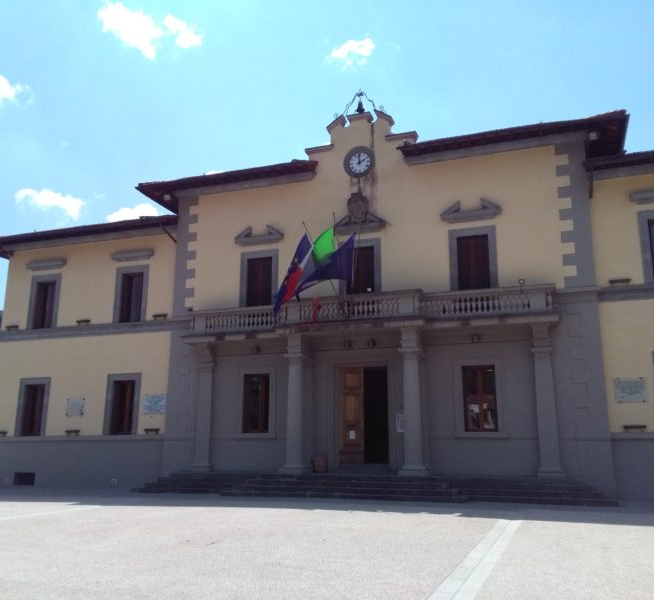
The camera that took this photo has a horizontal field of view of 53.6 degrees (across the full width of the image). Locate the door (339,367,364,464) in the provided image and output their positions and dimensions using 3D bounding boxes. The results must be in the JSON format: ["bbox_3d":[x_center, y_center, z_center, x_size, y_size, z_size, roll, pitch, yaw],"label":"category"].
[{"bbox_3d":[0.943,4.333,24.422,0.951,3.606,0.100,-4,-14,19],"label":"door"}]

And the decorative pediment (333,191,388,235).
[{"bbox_3d":[1.352,-3.508,25.803,2.157,1.657,0.320,-4,-14,19],"label":"decorative pediment"}]

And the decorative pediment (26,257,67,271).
[{"bbox_3d":[-13.377,-1.700,31.070,2.338,0.442,0.270,-4,-14,19],"label":"decorative pediment"}]

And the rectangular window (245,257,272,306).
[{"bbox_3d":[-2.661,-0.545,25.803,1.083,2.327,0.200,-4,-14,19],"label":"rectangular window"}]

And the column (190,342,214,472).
[{"bbox_3d":[-4.908,4.293,25.999,0.798,5.070,0.550,-4,-14,19],"label":"column"}]

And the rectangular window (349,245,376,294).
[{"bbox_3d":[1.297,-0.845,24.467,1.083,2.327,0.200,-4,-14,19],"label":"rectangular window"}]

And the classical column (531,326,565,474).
[{"bbox_3d":[7.423,3.353,21.836,0.868,5.115,0.550,-4,-14,19],"label":"classical column"}]

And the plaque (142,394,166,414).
[{"bbox_3d":[-7.353,4.441,27.547,1.069,0.813,0.040,-4,-14,19],"label":"plaque"}]

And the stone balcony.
[{"bbox_3d":[0.978,0.558,23.197,13.756,1.203,1.793,-4,-14,19],"label":"stone balcony"}]

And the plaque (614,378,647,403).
[{"bbox_3d":[10.182,3.015,21.650,0.968,0.798,0.040,-4,-14,19],"label":"plaque"}]

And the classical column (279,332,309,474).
[{"bbox_3d":[-1.075,3.451,21.778,0.760,4.656,0.760,-4,-13,18],"label":"classical column"}]

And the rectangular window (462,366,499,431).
[{"bbox_3d":[5.237,3.366,22.101,1.105,2.231,0.200,-4,-14,19],"label":"rectangular window"}]

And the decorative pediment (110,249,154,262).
[{"bbox_3d":[-8.101,-1.818,27.054,1.952,0.315,0.270,-4,-13,18],"label":"decorative pediment"}]

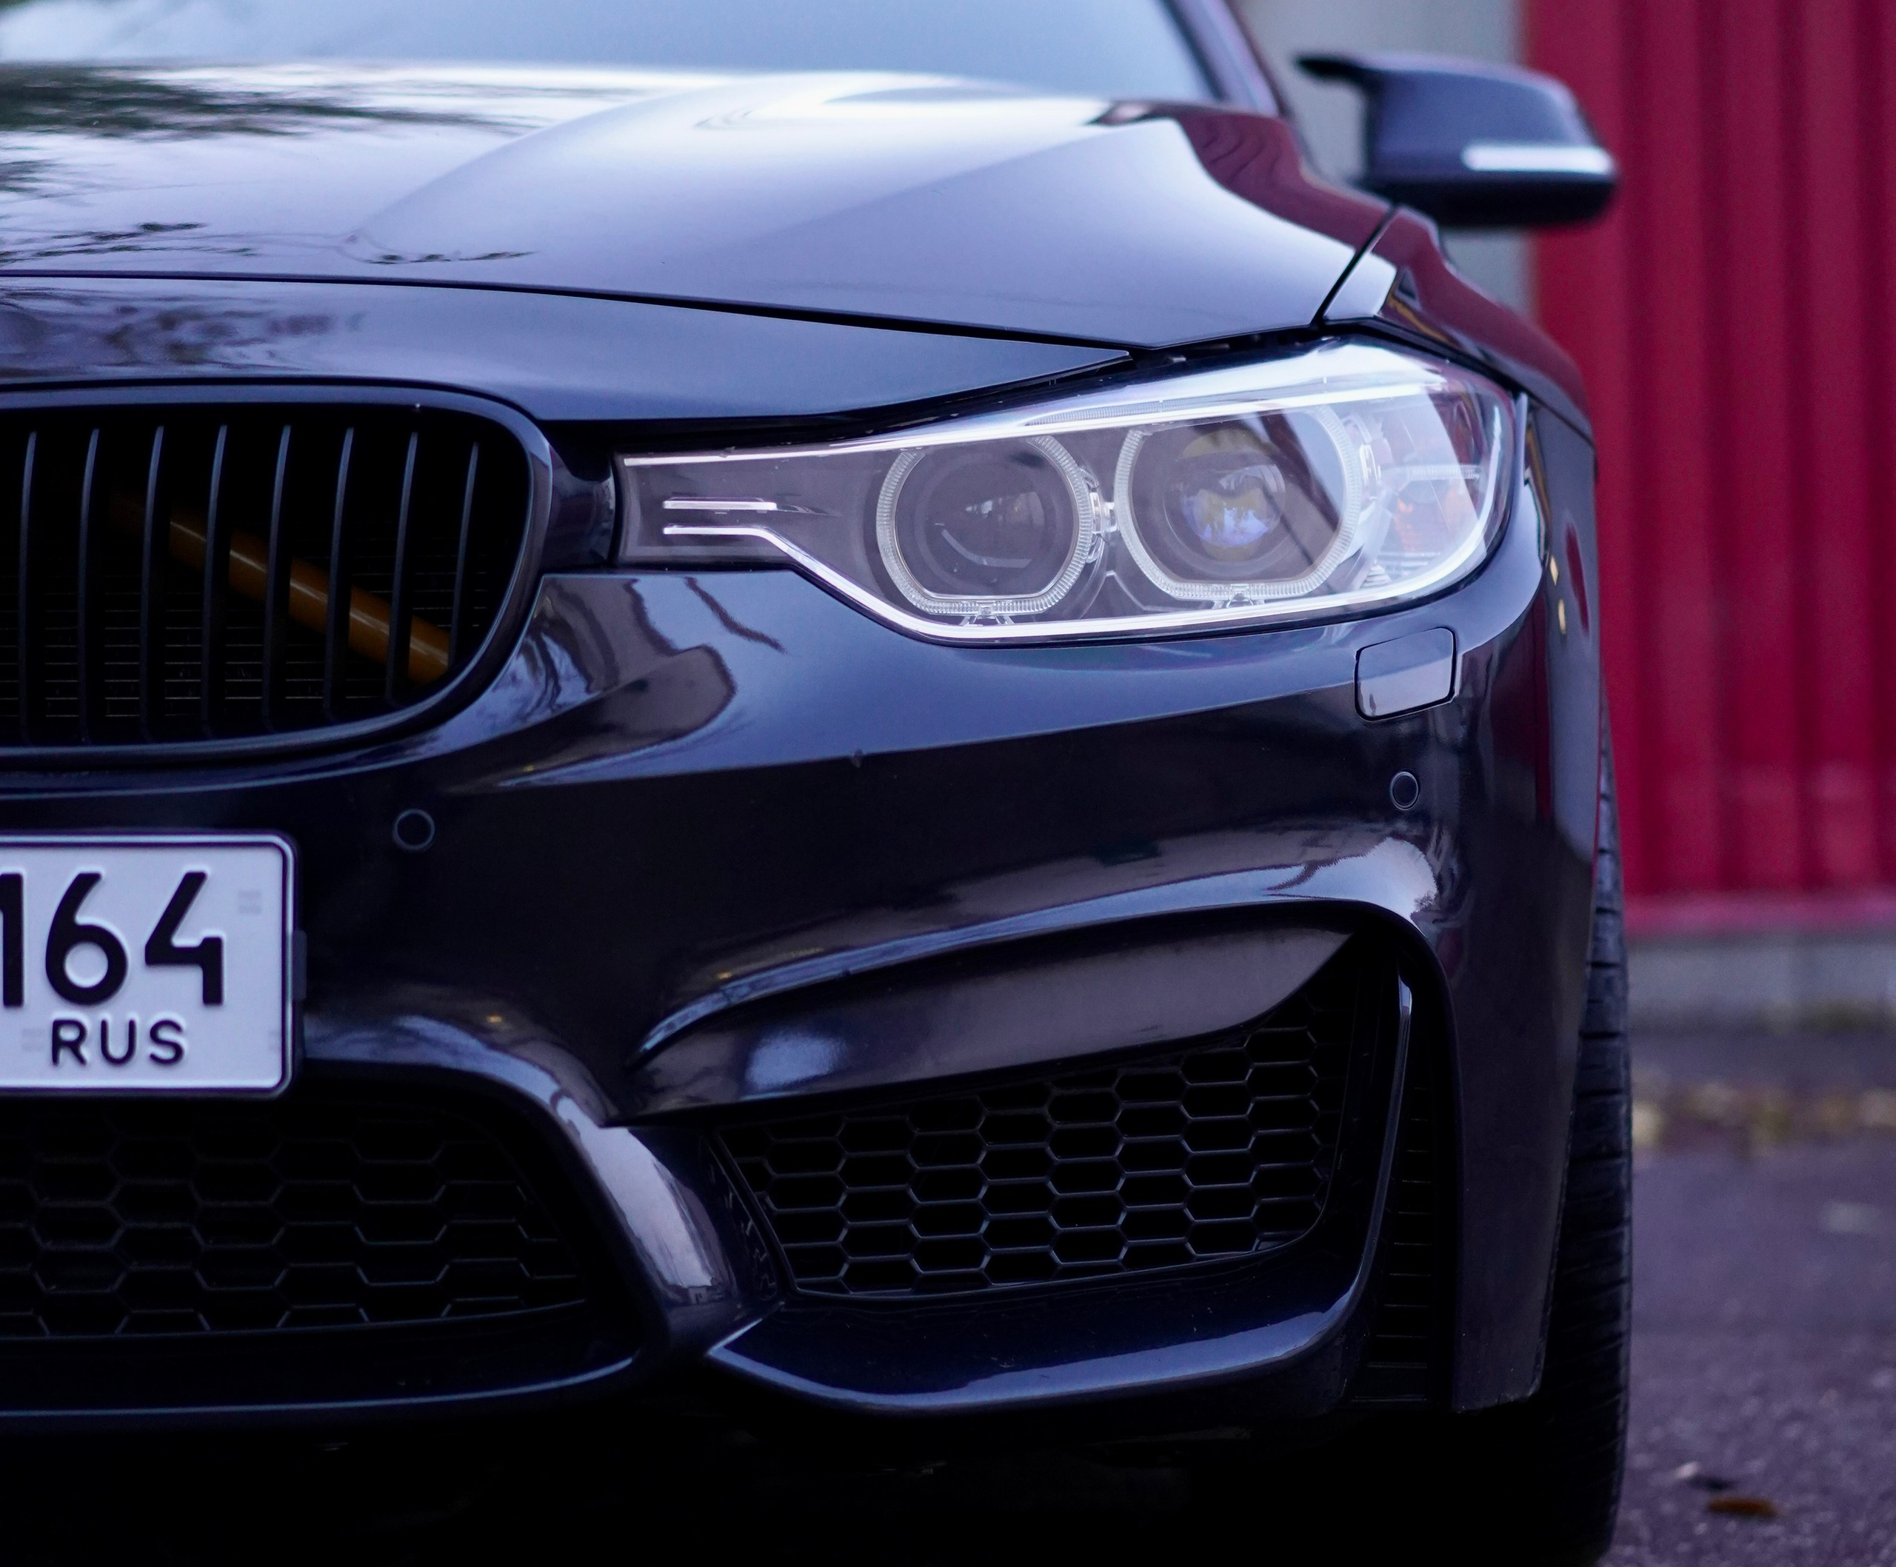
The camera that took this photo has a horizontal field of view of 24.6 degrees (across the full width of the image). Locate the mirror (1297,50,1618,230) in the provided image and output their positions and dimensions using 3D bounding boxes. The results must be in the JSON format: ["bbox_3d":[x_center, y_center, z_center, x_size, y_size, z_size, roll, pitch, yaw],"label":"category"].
[{"bbox_3d":[0.416,-0.526,3.550,0.262,0.146,0.160,-1,-2,3],"label":"mirror"}]

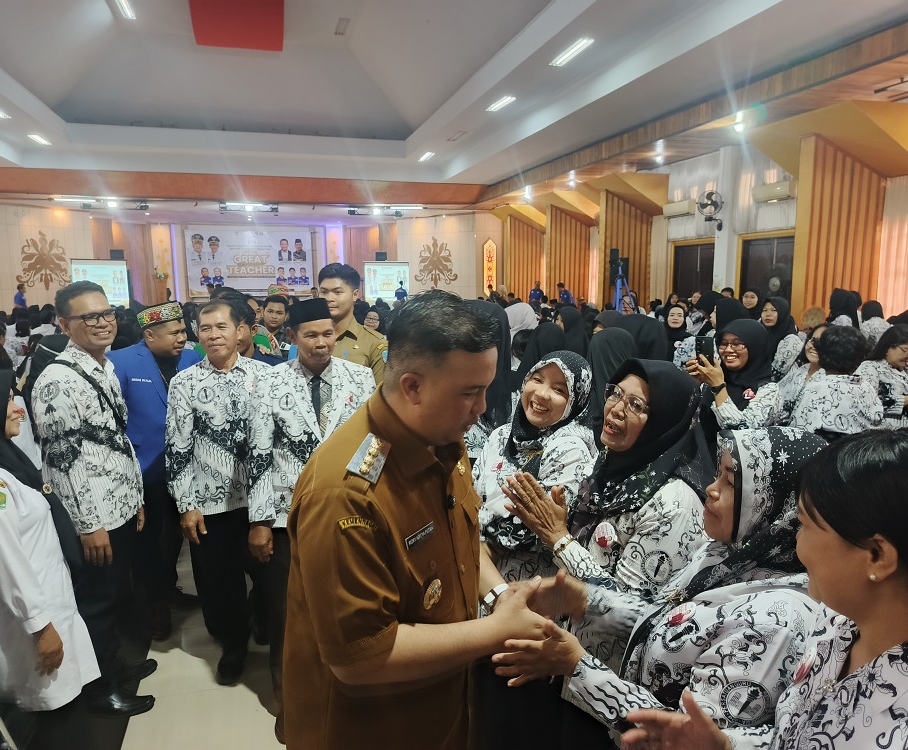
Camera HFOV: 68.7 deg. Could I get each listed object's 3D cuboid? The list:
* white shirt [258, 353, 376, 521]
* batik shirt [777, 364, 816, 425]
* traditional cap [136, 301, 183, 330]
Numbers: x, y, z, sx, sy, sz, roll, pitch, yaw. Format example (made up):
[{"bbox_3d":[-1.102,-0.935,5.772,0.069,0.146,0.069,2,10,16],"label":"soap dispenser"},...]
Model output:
[{"bbox_3d":[-0.541,0.256,2.593,0.470,0.670,0.290,-3,9,-17],"label":"white shirt"},{"bbox_3d":[1.918,0.245,3.574,0.450,0.640,0.300,7,11,40],"label":"batik shirt"},{"bbox_3d":[-1.319,-0.269,2.980,0.200,0.095,0.180,-9,6,16],"label":"traditional cap"}]

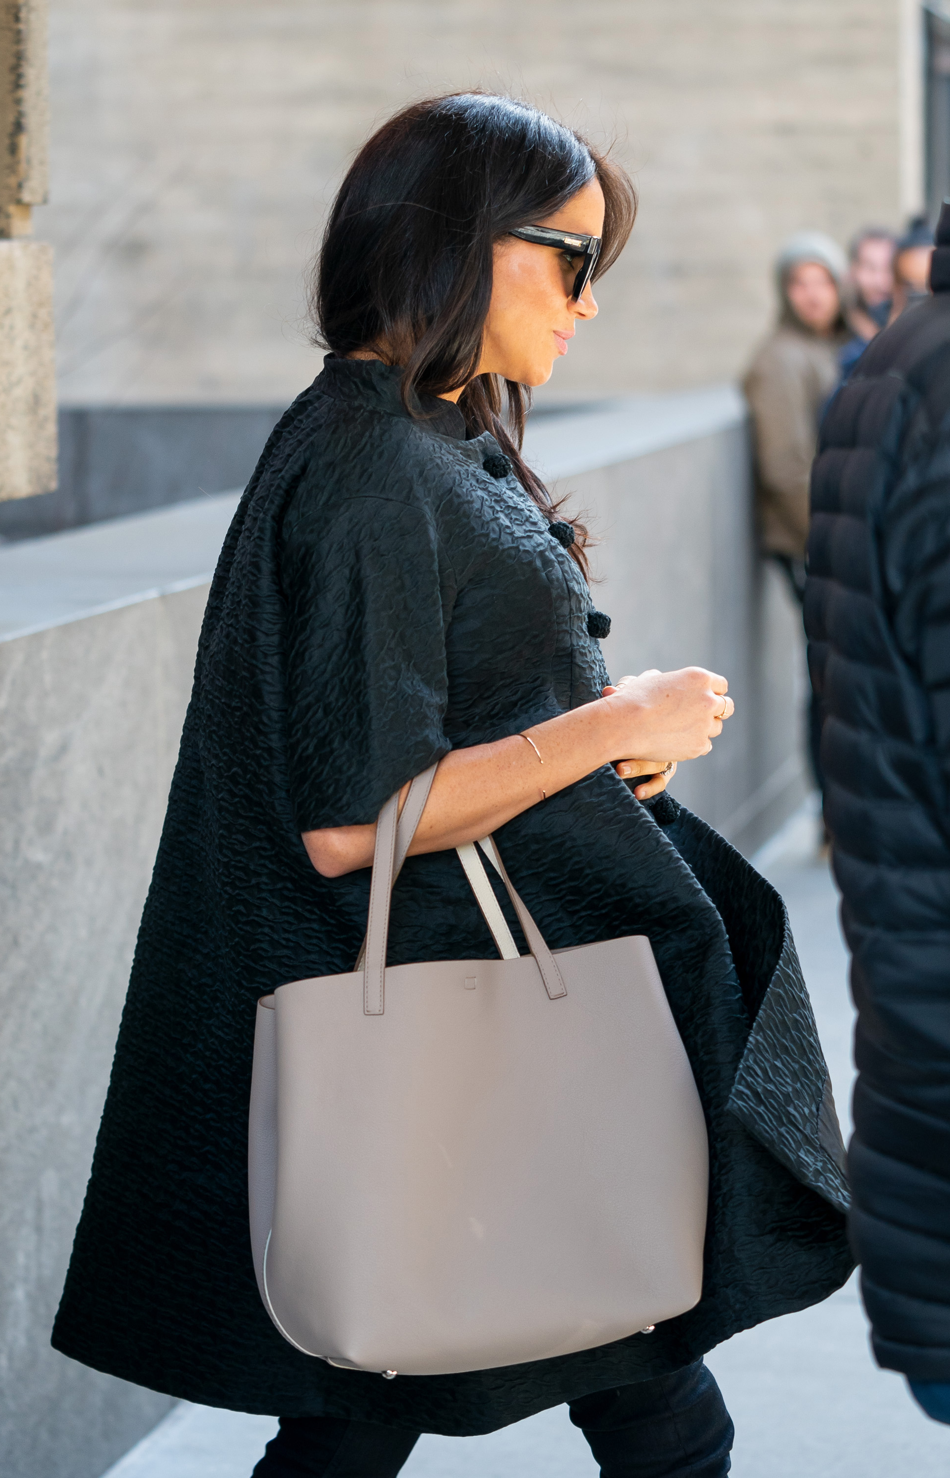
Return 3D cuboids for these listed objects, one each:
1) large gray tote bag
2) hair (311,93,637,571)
[{"bbox_3d":[0.004,0.233,2.180,0.325,0.440,0.145,-5,11,-17],"label":"large gray tote bag"},{"bbox_3d":[-0.001,-0.329,2.330,0.255,0.385,0.210,-2,10,-8],"label":"hair"}]

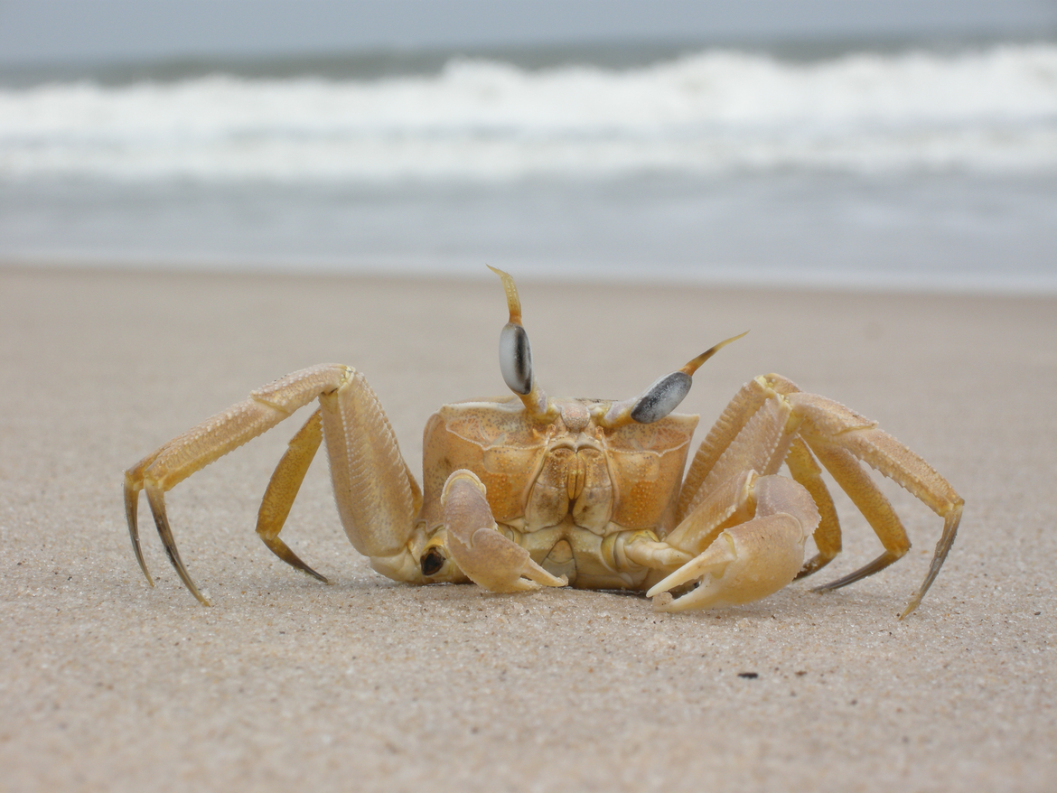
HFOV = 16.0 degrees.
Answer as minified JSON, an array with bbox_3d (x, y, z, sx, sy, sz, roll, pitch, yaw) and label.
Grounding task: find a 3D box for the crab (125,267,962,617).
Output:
[{"bbox_3d":[0.003,0.005,0.628,0.138,0.054,0.072,1,4,-7],"label":"crab"}]

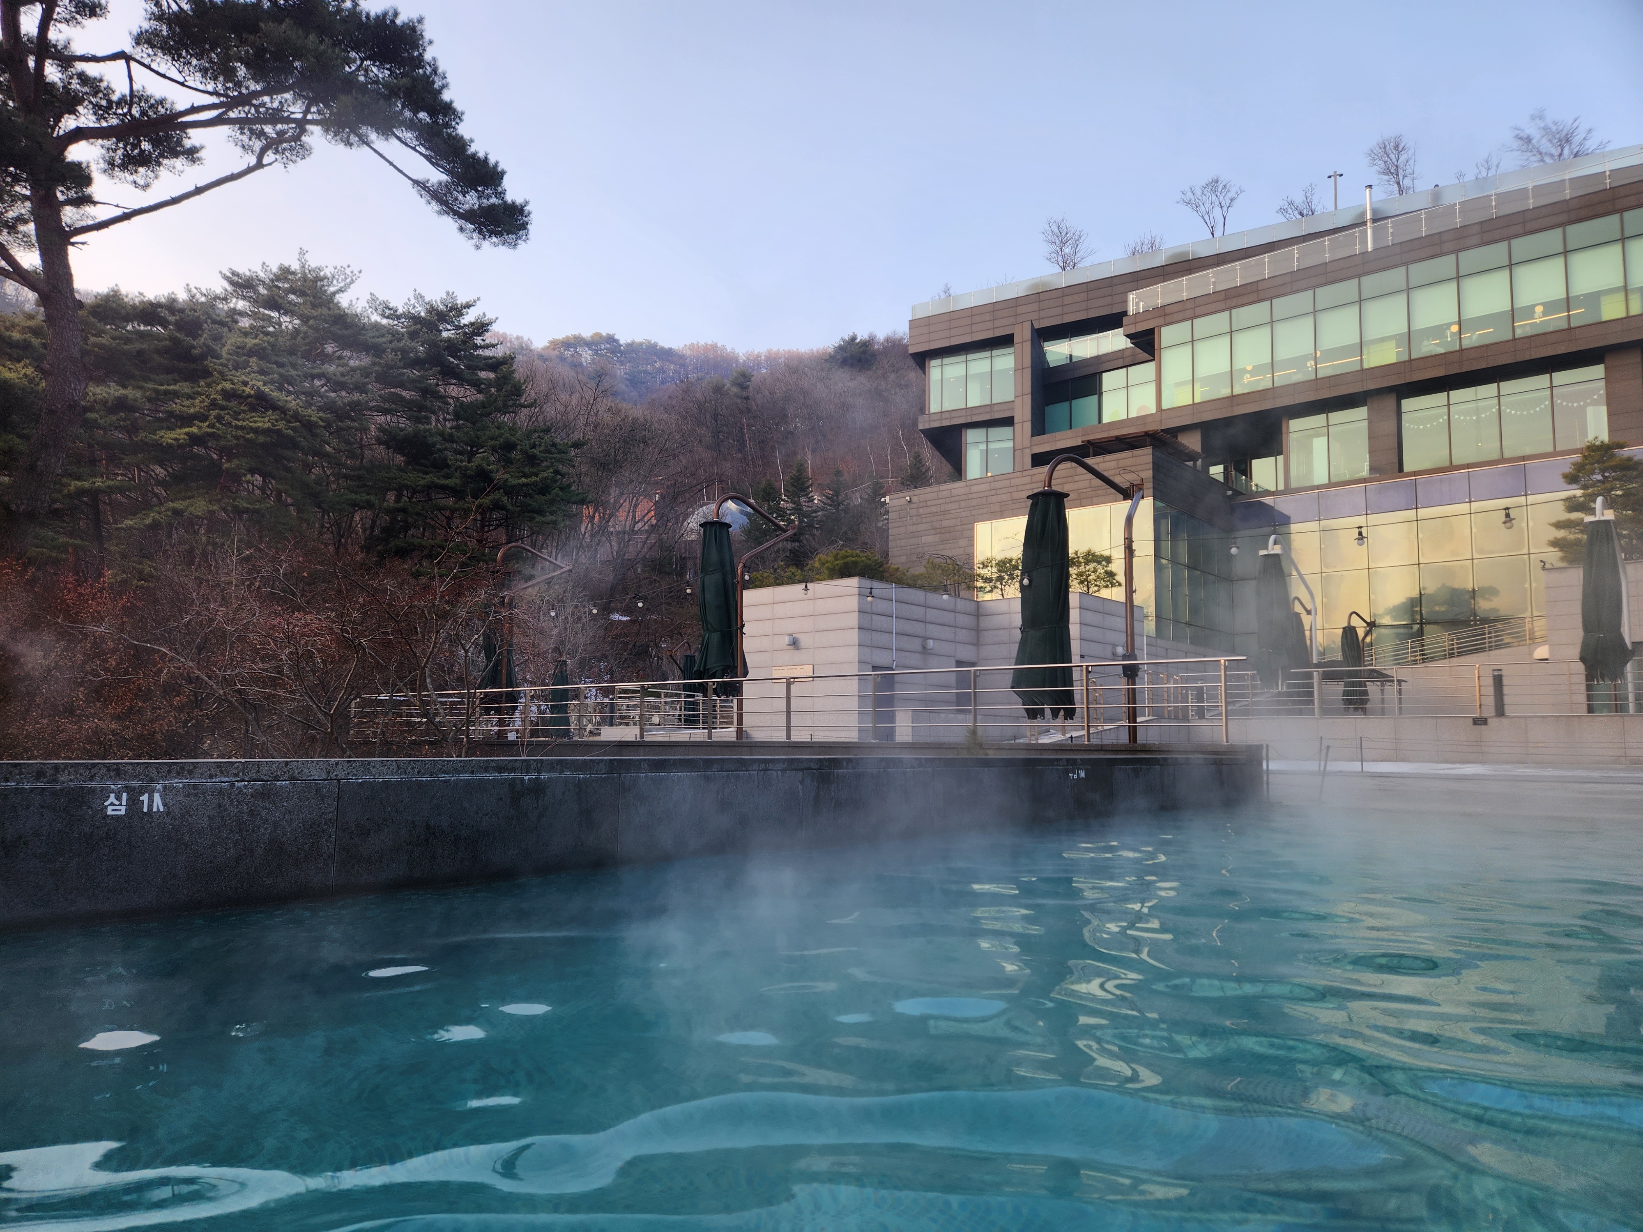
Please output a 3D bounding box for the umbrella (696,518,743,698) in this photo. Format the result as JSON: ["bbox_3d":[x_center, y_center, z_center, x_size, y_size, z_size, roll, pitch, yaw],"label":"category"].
[{"bbox_3d":[-1.421,-0.108,15.300,0.660,2.550,0.660,1,-6,-5],"label":"umbrella"}]

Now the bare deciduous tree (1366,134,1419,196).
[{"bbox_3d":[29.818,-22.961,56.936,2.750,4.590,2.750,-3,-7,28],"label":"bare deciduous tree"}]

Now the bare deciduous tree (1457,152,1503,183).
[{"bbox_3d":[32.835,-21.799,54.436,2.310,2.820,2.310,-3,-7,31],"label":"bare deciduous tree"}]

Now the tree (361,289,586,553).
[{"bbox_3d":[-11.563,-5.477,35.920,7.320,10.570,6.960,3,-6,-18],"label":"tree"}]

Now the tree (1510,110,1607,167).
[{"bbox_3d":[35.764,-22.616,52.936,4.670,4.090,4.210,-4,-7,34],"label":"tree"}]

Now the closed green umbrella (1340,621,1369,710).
[{"bbox_3d":[14.900,1.417,30.500,0.700,2.510,0.700,-2,-7,26],"label":"closed green umbrella"}]

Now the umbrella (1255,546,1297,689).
[{"bbox_3d":[8.420,0.059,20.200,0.720,2.580,0.720,-2,-7,23],"label":"umbrella"}]

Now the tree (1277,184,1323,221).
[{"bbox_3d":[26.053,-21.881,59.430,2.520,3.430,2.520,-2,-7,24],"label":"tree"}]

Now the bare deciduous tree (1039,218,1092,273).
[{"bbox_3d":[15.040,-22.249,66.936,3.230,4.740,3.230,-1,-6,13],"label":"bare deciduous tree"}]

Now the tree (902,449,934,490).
[{"bbox_3d":[7.049,-10.127,79.936,2.350,4.180,2.350,0,-6,5],"label":"tree"}]

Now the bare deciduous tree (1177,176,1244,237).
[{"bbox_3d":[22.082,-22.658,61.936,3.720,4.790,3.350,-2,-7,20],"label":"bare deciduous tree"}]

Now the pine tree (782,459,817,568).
[{"bbox_3d":[-1.319,-6.208,66.000,2.100,6.700,2.100,1,-6,-1],"label":"pine tree"}]

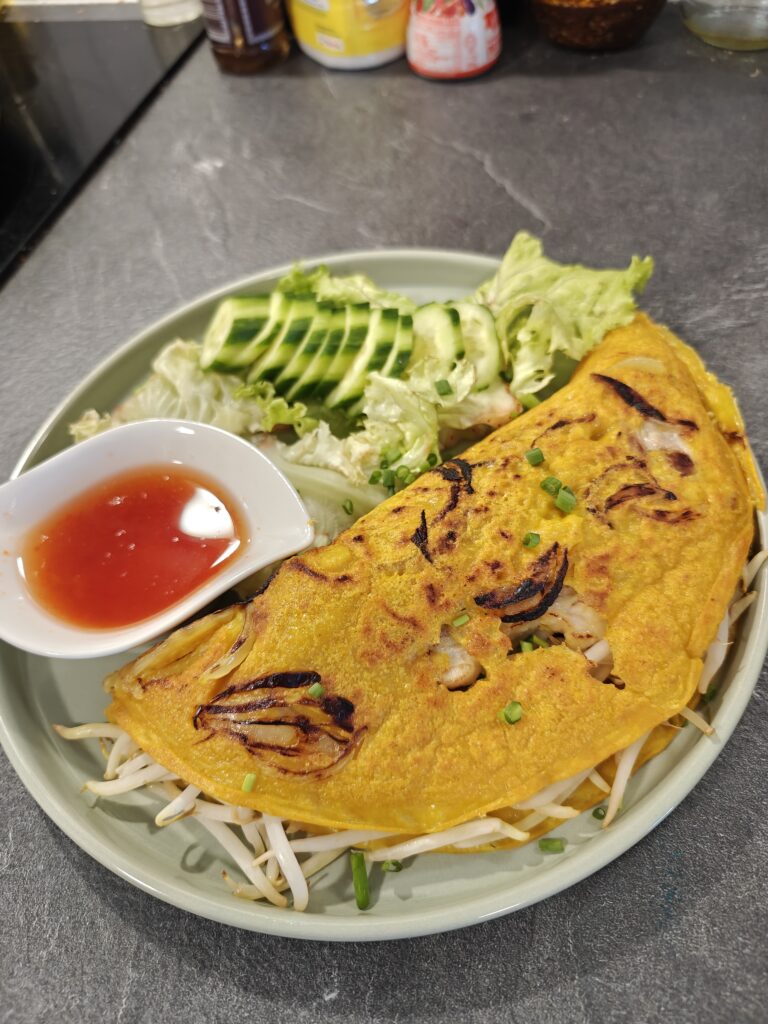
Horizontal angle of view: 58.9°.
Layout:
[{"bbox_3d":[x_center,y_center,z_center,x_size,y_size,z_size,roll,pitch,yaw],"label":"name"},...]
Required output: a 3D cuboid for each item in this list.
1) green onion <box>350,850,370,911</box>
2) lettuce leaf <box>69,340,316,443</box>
[{"bbox_3d":[-0.006,0.095,0.176,0.004,0.003,0.013,-11,73,1],"label":"green onion"},{"bbox_3d":[-0.074,-0.044,0.267,0.095,0.029,0.043,-1,56,8],"label":"lettuce leaf"}]

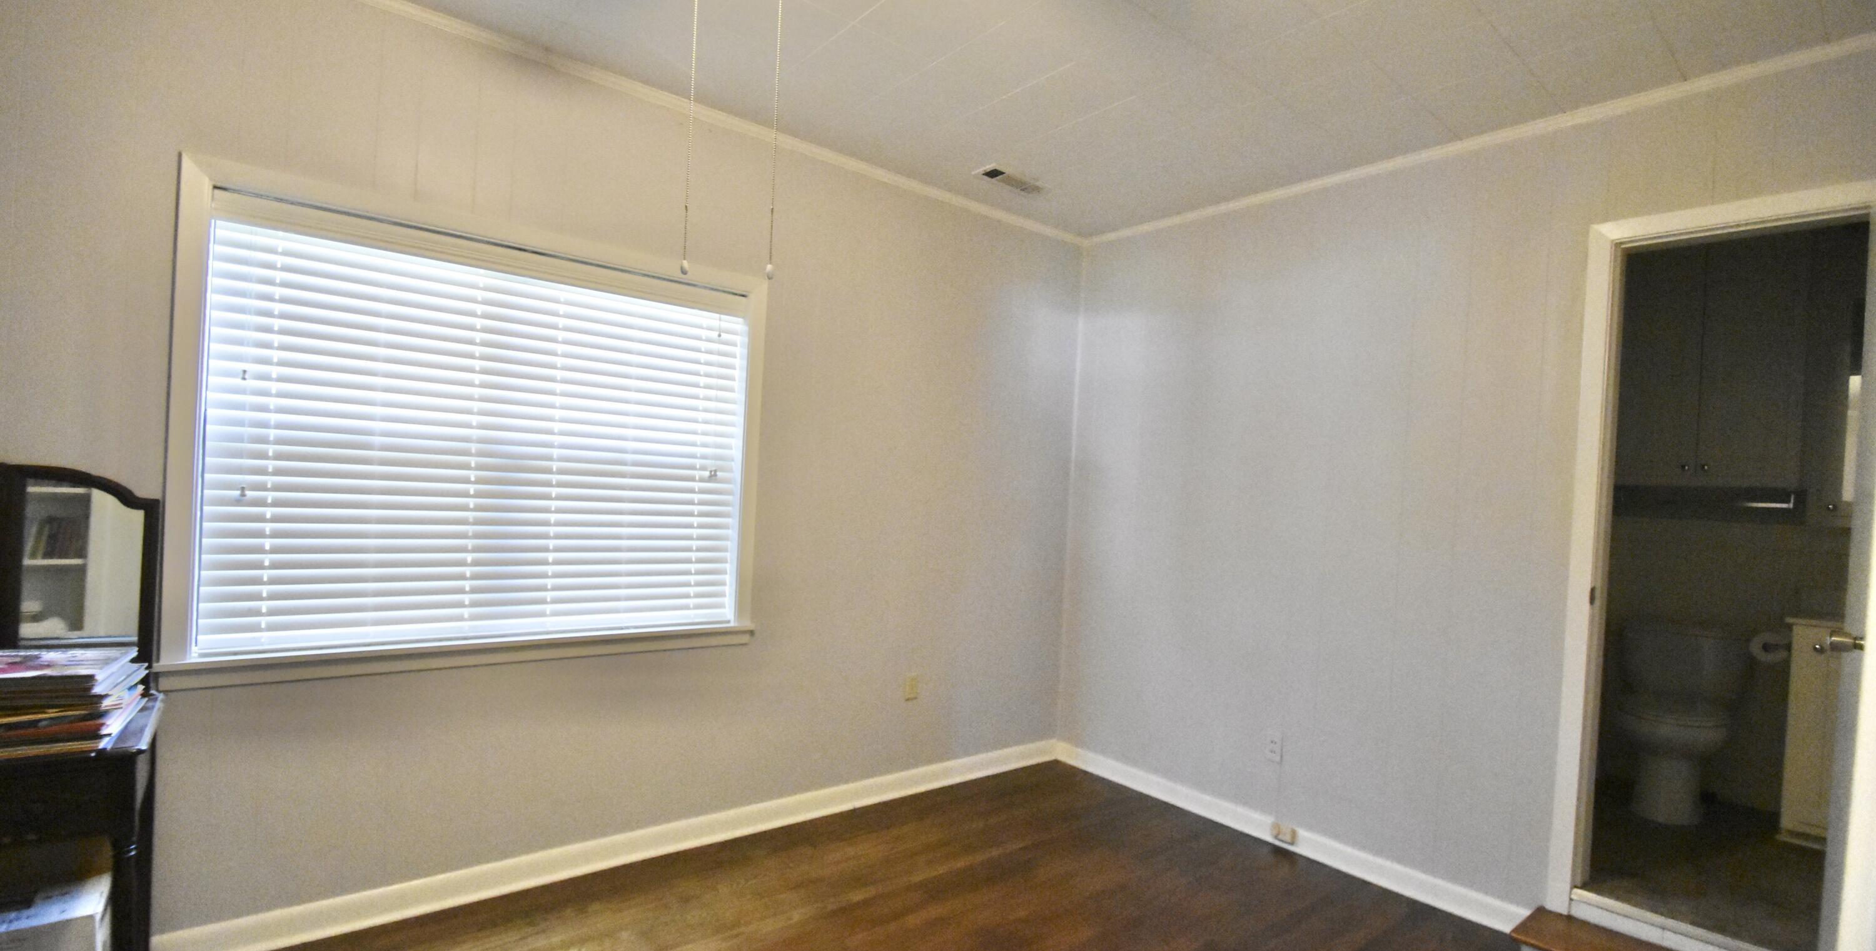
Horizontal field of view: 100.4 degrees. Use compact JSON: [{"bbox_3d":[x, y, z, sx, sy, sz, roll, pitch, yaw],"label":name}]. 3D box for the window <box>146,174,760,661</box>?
[{"bbox_3d":[-1.375,-0.108,2.568,1.645,1.340,0.120,3,-1,-38],"label":"window"}]

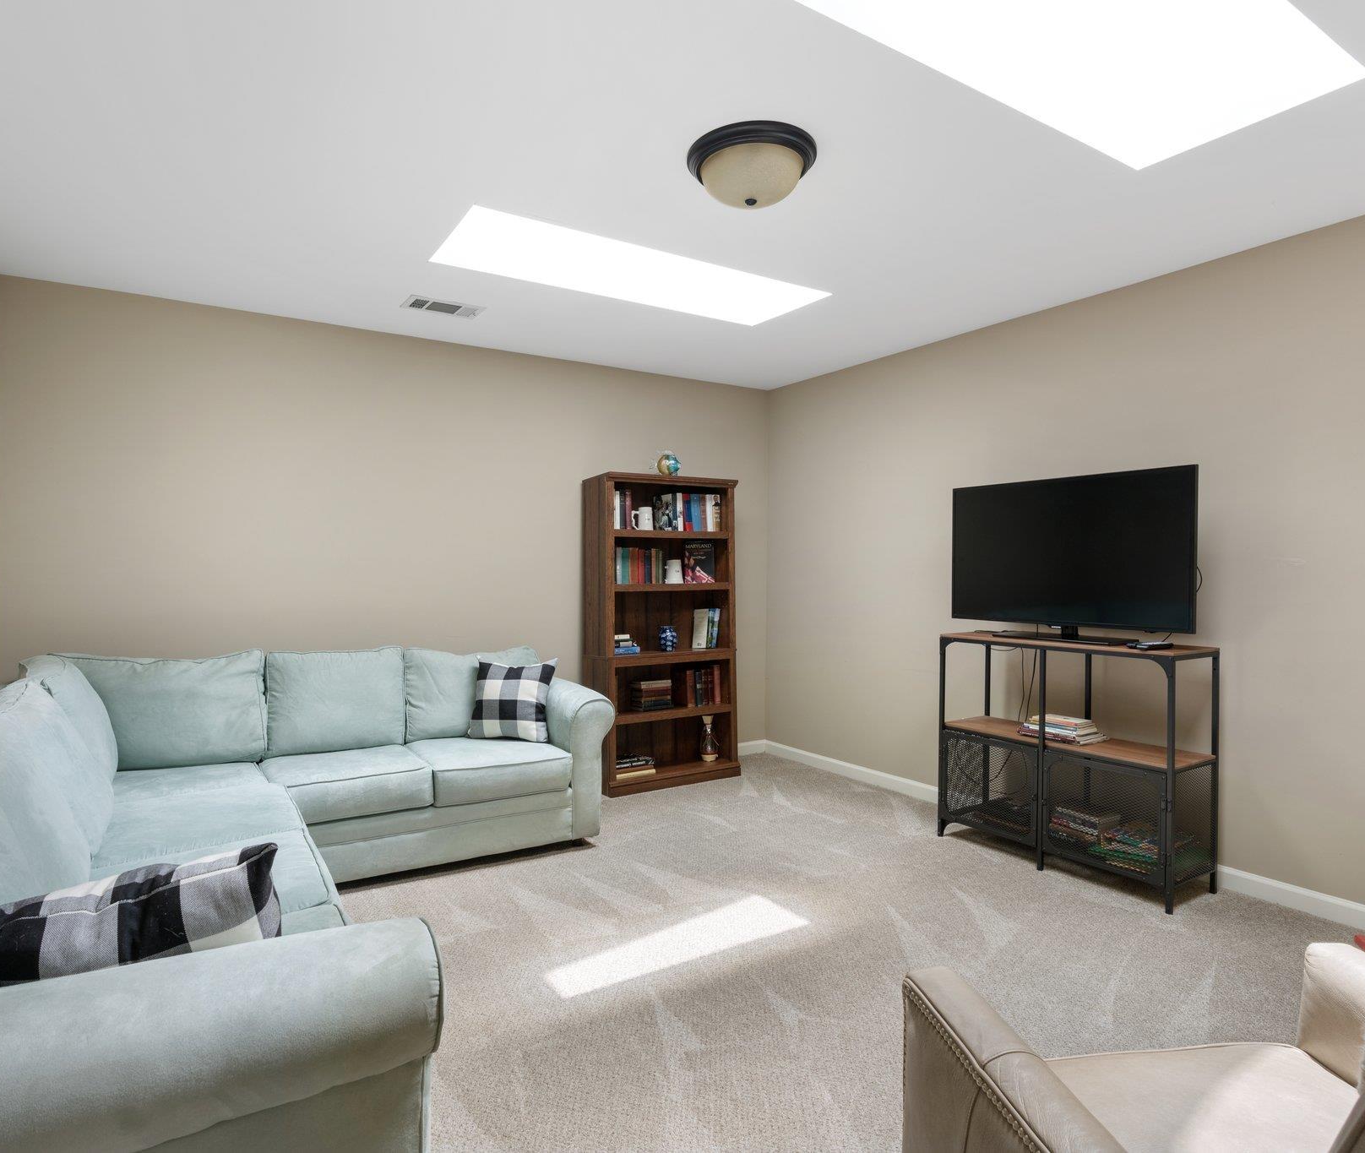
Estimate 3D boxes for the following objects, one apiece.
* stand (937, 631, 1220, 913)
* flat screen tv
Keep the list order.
[{"bbox_3d":[1.641,0.752,3.286,0.360,0.950,1.000,-1,1,-34],"label":"stand"},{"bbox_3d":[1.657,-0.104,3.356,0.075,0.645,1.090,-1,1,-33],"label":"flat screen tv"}]

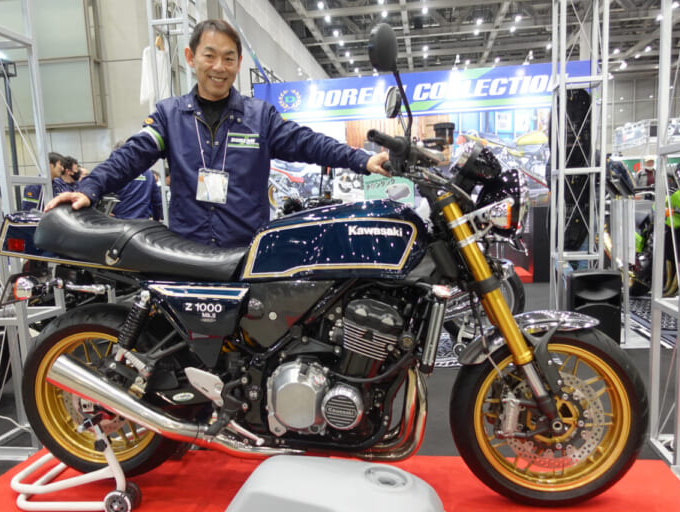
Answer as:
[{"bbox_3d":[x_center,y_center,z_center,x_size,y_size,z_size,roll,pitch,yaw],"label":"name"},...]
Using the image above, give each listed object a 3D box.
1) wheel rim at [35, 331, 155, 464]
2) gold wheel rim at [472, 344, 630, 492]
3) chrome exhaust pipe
[{"bbox_3d":[-0.804,0.475,1.800,0.460,0.460,0.150,-1,7,8],"label":"wheel rim"},{"bbox_3d":[0.647,0.492,1.604,0.460,0.460,0.115,-1,7,8],"label":"gold wheel rim"},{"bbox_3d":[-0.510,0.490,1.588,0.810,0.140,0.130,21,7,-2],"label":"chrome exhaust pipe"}]

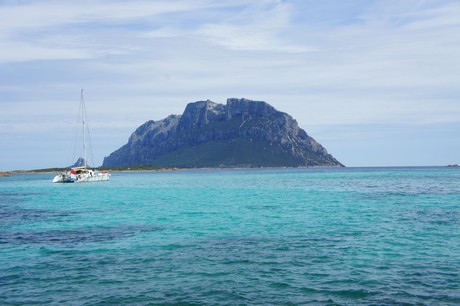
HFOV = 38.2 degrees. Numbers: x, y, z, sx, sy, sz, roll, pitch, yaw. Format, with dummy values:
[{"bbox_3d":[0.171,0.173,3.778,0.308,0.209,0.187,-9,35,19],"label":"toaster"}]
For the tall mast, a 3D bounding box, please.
[{"bbox_3d":[-29.587,-4.880,135.000,0.250,16.300,0.280,-2,0,20],"label":"tall mast"}]

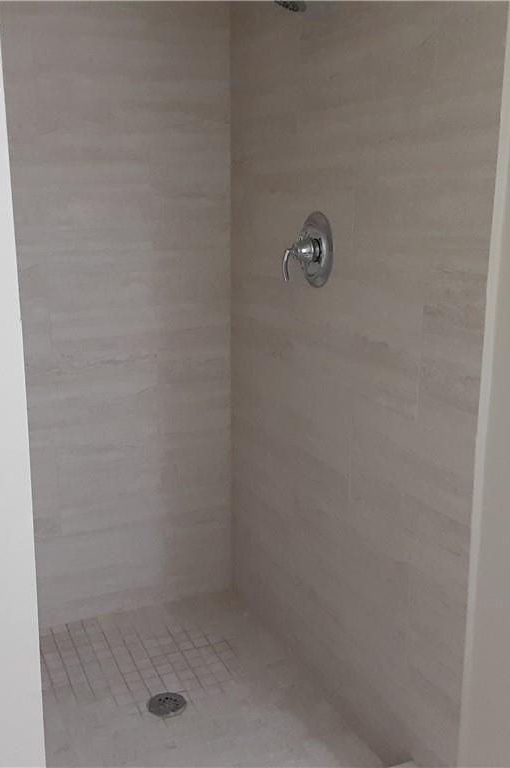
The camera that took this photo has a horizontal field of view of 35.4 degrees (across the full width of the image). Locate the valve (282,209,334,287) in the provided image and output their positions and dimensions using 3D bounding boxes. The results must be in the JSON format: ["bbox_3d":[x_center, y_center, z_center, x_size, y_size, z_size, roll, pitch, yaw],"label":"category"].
[{"bbox_3d":[0.118,-0.344,2.063,0.101,0.193,0.192,-5,13,-23],"label":"valve"}]

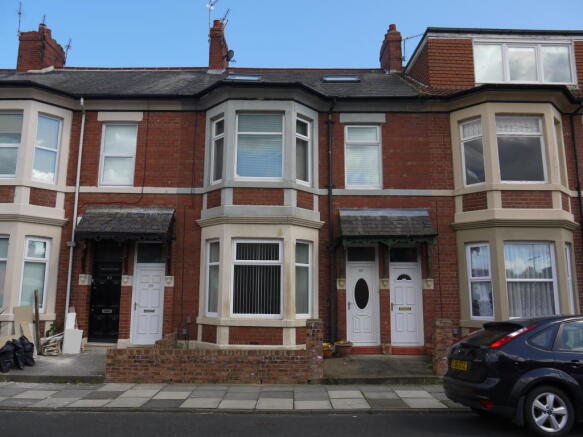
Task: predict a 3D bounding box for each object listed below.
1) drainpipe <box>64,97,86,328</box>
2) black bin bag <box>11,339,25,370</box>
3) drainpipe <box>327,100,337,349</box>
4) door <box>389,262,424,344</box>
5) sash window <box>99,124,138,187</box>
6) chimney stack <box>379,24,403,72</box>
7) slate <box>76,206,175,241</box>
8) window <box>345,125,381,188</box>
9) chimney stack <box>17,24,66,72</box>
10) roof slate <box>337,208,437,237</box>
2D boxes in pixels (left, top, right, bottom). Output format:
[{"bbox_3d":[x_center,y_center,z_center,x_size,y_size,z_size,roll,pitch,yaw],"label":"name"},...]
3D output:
[{"bbox_3d":[-5.573,-0.090,12.085,0.090,6.284,0.100,1,-8,0],"label":"drainpipe"},{"bbox_3d":[-5.666,2.810,9.791,0.301,0.573,0.360,0,-10,0],"label":"black bin bag"},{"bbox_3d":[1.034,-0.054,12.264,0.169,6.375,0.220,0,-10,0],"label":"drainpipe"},{"bbox_3d":[2.916,2.158,11.921,0.826,2.086,0.100,1,-8,0],"label":"door"},{"bbox_3d":[-4.695,-1.717,12.835,0.954,1.758,0.100,0,-10,0],"label":"sash window"},{"bbox_3d":[3.590,-5.837,16.985,0.414,1.971,1.600,0,-10,0],"label":"chimney stack"},{"bbox_3d":[-4.136,0.088,11.806,2.248,0.849,0.650,1,-8,0],"label":"slate"},{"bbox_3d":[1.898,-1.625,12.464,0.962,1.736,0.100,1,-8,0],"label":"window"},{"bbox_3d":[-8.952,-5.860,17.000,0.848,1.995,1.500,0,-10,0],"label":"chimney stack"},{"bbox_3d":[2.388,0.087,11.780,2.333,0.793,0.650,1,-8,0],"label":"roof slate"}]

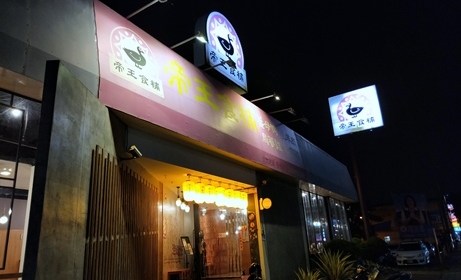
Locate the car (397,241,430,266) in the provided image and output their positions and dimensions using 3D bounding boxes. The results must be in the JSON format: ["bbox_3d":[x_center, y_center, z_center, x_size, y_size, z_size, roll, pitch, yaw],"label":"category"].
[{"bbox_3d":[13.181,8.190,24.077,1.740,1.460,4.450,-15,-22,30],"label":"car"}]

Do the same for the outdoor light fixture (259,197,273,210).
[{"bbox_3d":[1.169,2.119,11.024,0.420,0.360,0.330,-15,-22,30],"label":"outdoor light fixture"}]

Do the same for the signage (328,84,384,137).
[{"bbox_3d":[6.303,-1.414,16.809,2.347,2.223,0.280,-14,-21,27],"label":"signage"}]

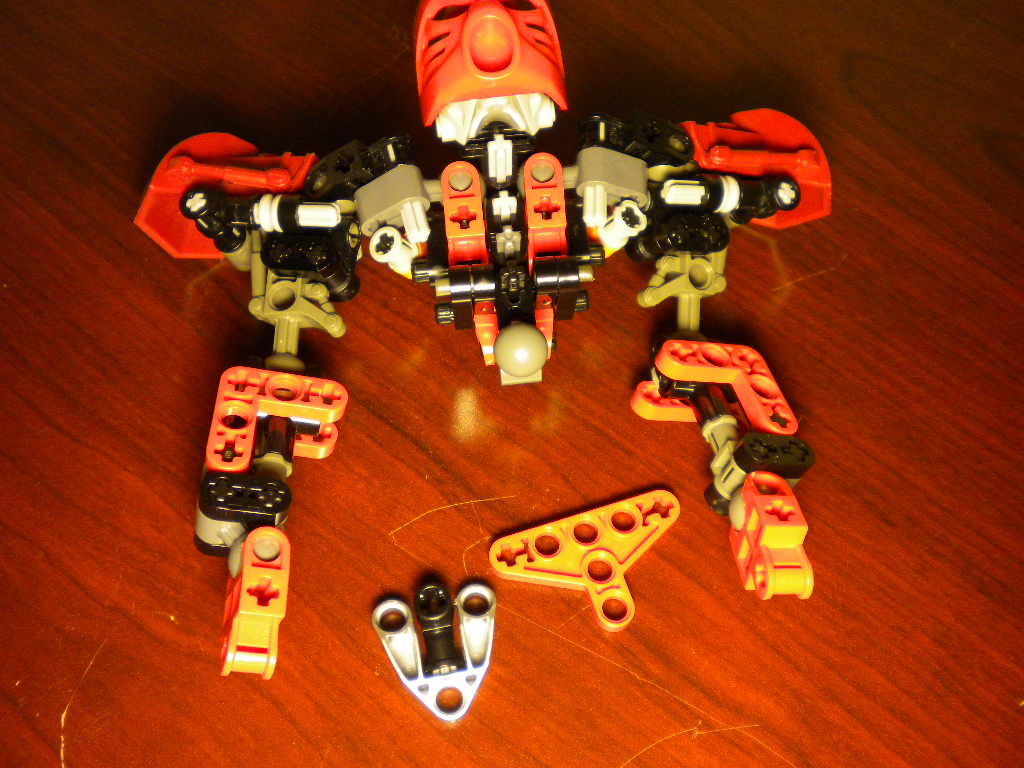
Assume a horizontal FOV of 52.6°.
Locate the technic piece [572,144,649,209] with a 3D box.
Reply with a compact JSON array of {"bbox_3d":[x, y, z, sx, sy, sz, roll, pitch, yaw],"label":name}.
[{"bbox_3d":[0.021,-0.041,0.211,0.016,0.008,0.008,12,68,-22],"label":"technic piece"}]

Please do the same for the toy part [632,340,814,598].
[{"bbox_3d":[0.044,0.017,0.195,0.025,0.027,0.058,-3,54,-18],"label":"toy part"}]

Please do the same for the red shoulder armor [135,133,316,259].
[{"bbox_3d":[-0.063,-0.042,0.231,0.037,0.016,0.025,3,62,0],"label":"red shoulder armor"}]

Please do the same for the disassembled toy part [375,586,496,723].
[{"bbox_3d":[-0.013,0.050,0.192,0.024,0.009,0.025,-10,64,-7],"label":"disassembled toy part"}]

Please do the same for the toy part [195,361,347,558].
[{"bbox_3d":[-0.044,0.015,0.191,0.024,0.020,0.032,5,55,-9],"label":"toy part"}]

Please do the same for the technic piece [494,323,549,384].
[{"bbox_3d":[0.002,-0.006,0.201,0.010,0.013,0.011,0,62,-1],"label":"technic piece"}]

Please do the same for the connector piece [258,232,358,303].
[{"bbox_3d":[-0.041,-0.024,0.209,0.020,0.009,0.011,0,62,-1],"label":"connector piece"}]

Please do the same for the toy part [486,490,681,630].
[{"bbox_3d":[0.017,0.037,0.201,0.040,0.004,0.024,-15,63,-9],"label":"toy part"}]

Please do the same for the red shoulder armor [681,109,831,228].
[{"bbox_3d":[0.054,-0.048,0.230,0.034,0.021,0.028,1,64,-2],"label":"red shoulder armor"}]

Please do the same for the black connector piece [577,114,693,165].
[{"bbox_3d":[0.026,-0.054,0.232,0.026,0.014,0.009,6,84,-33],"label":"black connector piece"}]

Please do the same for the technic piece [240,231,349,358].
[{"bbox_3d":[-0.043,-0.017,0.207,0.020,0.009,0.030,-5,62,-3],"label":"technic piece"}]

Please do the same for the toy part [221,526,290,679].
[{"bbox_3d":[-0.047,0.041,0.190,0.008,0.016,0.026,9,67,-22],"label":"toy part"}]

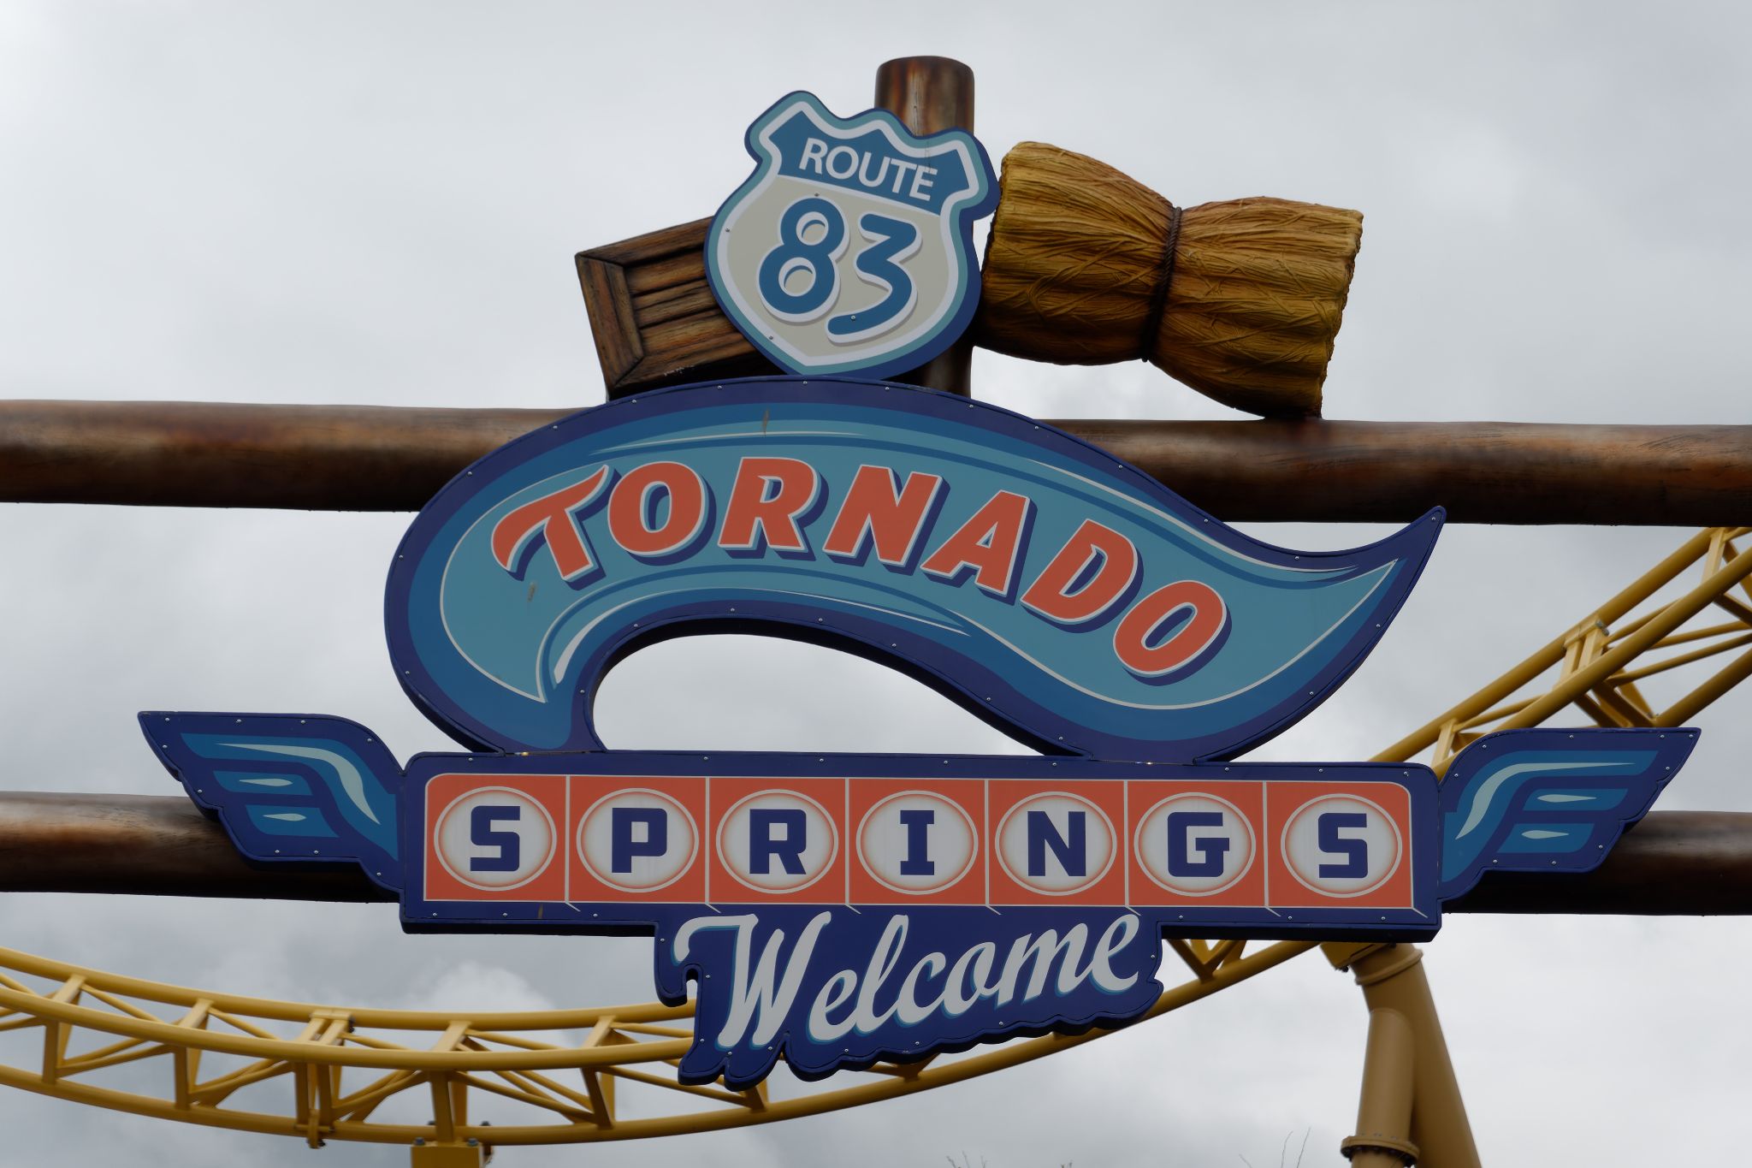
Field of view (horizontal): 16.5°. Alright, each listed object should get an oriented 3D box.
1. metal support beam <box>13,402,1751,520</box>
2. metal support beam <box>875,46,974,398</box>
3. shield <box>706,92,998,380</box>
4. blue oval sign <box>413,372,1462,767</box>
[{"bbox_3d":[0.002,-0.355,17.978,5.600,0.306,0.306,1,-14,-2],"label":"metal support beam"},{"bbox_3d":[0.147,-1.001,18.141,0.298,1.148,0.298,1,-14,-2],"label":"metal support beam"},{"bbox_3d":[-0.076,-0.991,17.831,0.816,0.858,0.080,14,-14,1],"label":"shield"},{"bbox_3d":[0.117,-0.025,17.614,3.072,1.136,0.200,1,-14,-2],"label":"blue oval sign"}]

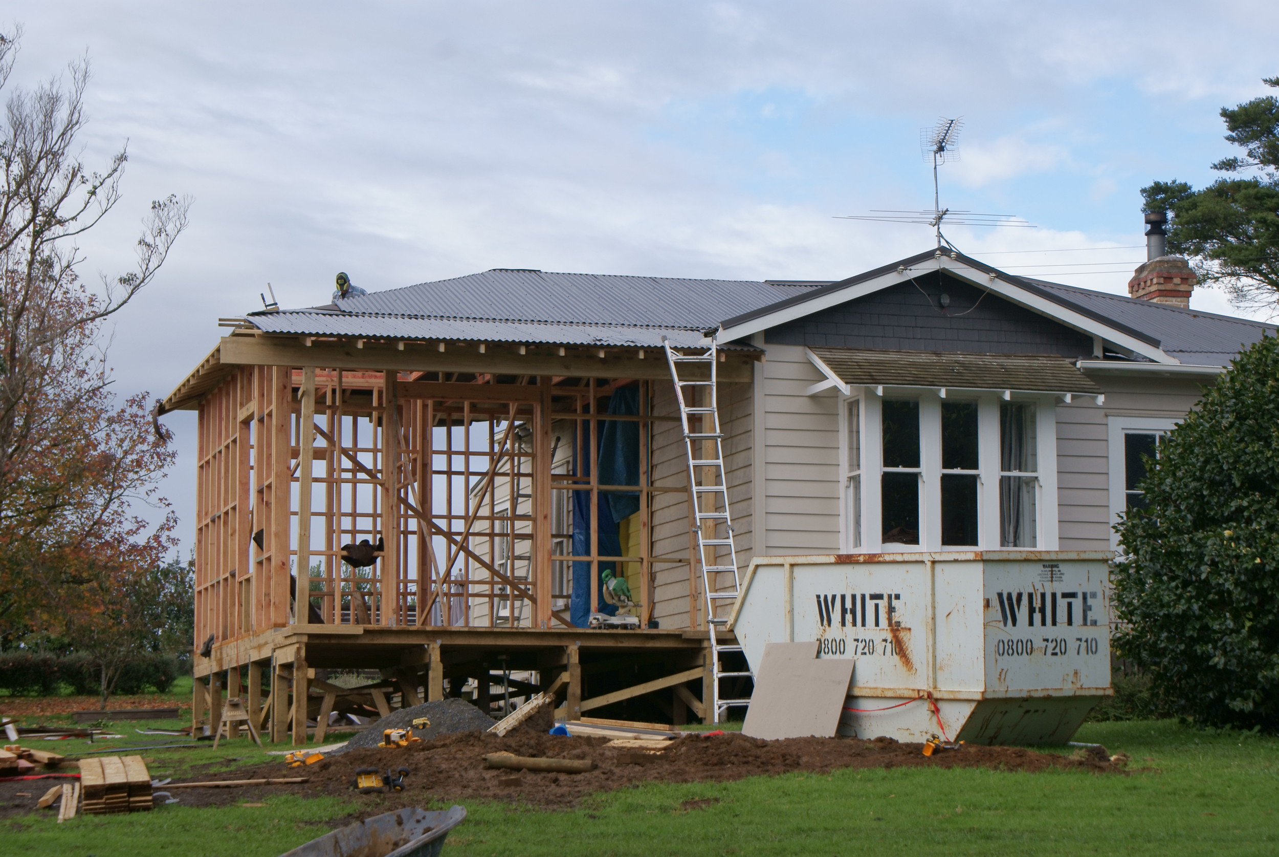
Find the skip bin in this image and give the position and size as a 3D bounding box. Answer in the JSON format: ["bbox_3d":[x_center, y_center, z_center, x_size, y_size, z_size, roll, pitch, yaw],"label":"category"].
[{"bbox_3d":[2.645,2.123,28.188,1.654,1.800,3.843,2,-4,-35],"label":"skip bin"}]

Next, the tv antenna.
[{"bbox_3d":[3.477,-2.812,32.799,2.402,1.414,1.600,1,-7,-9],"label":"tv antenna"}]

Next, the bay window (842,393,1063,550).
[{"bbox_3d":[3.485,0.593,32.736,2.300,1.950,0.720,2,-7,-17],"label":"bay window"}]

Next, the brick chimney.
[{"bbox_3d":[7.139,-2.145,39.843,0.559,1.626,0.933,2,-7,-17],"label":"brick chimney"}]

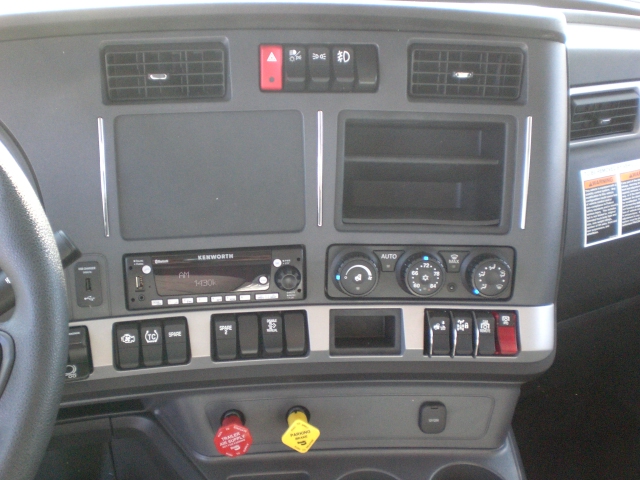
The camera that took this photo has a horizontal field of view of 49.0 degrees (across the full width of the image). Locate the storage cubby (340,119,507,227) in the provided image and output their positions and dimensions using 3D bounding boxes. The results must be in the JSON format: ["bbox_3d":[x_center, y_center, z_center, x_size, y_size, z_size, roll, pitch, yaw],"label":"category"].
[{"bbox_3d":[0.100,-0.072,0.744,0.165,0.107,0.095,2,6,-4],"label":"storage cubby"}]

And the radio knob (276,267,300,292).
[{"bbox_3d":[-0.032,0.039,0.692,0.025,0.025,0.016,-2,8,-5],"label":"radio knob"}]

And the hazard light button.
[{"bbox_3d":[-0.046,-0.165,0.673,0.021,0.044,0.015,0,7,-5],"label":"hazard light button"}]

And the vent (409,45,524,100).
[{"bbox_3d":[0.143,-0.165,0.698,0.113,0.056,0.030,2,7,-3],"label":"vent"}]

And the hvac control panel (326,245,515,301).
[{"bbox_3d":[0.102,0.034,0.704,0.188,0.057,0.027,1,7,-4],"label":"hvac control panel"}]

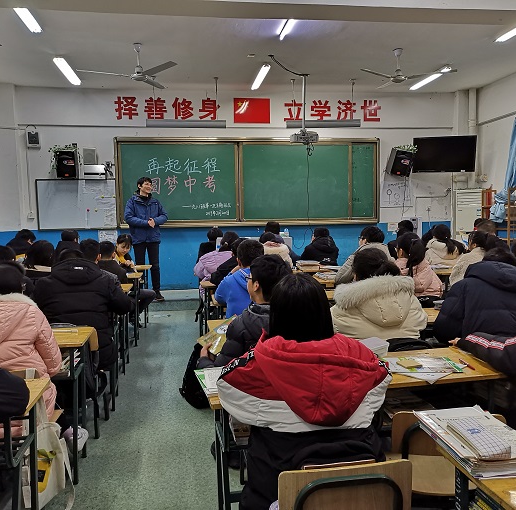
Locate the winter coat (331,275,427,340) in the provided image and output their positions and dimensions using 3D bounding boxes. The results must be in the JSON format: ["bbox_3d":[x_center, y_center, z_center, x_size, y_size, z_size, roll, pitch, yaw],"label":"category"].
[{"bbox_3d":[0.578,0.382,2.573,0.490,0.620,0.420,-2,4,-8],"label":"winter coat"}]

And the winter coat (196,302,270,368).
[{"bbox_3d":[-0.007,0.472,2.514,0.540,0.550,0.460,-3,5,-26],"label":"winter coat"}]

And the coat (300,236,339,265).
[{"bbox_3d":[0.747,0.090,6.438,0.480,0.640,0.420,-2,4,-8],"label":"coat"}]

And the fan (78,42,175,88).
[{"bbox_3d":[-1.446,-2.255,6.181,1.220,0.420,1.200,-1,4,-7],"label":"fan"}]

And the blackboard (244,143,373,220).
[{"bbox_3d":[0.857,-1.201,8.784,2.317,1.316,0.060,-2,4,-8],"label":"blackboard"}]

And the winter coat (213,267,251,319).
[{"bbox_3d":[-0.049,0.384,3.707,0.500,0.620,0.420,-2,4,-13],"label":"winter coat"}]

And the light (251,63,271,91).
[{"bbox_3d":[0.041,-2.535,7.597,0.140,0.080,1.280,-1,4,-7],"label":"light"}]

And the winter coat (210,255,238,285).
[{"bbox_3d":[-0.161,0.296,4.647,0.500,0.600,0.420,-2,4,-13],"label":"winter coat"}]

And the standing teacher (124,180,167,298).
[{"bbox_3d":[-1.575,-0.226,7.542,0.600,1.750,0.380,-4,5,-37],"label":"standing teacher"}]

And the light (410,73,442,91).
[{"bbox_3d":[2.478,-2.535,7.678,0.140,0.090,1.260,-2,5,-8],"label":"light"}]

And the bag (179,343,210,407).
[{"bbox_3d":[-0.303,0.630,2.823,0.190,0.370,0.280,-2,5,-8],"label":"bag"}]

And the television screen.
[{"bbox_3d":[3.006,-1.617,8.536,1.000,0.580,0.070,-1,12,2],"label":"television screen"}]

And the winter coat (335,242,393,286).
[{"bbox_3d":[0.933,0.235,4.607,0.560,0.670,0.450,-2,5,-18],"label":"winter coat"}]

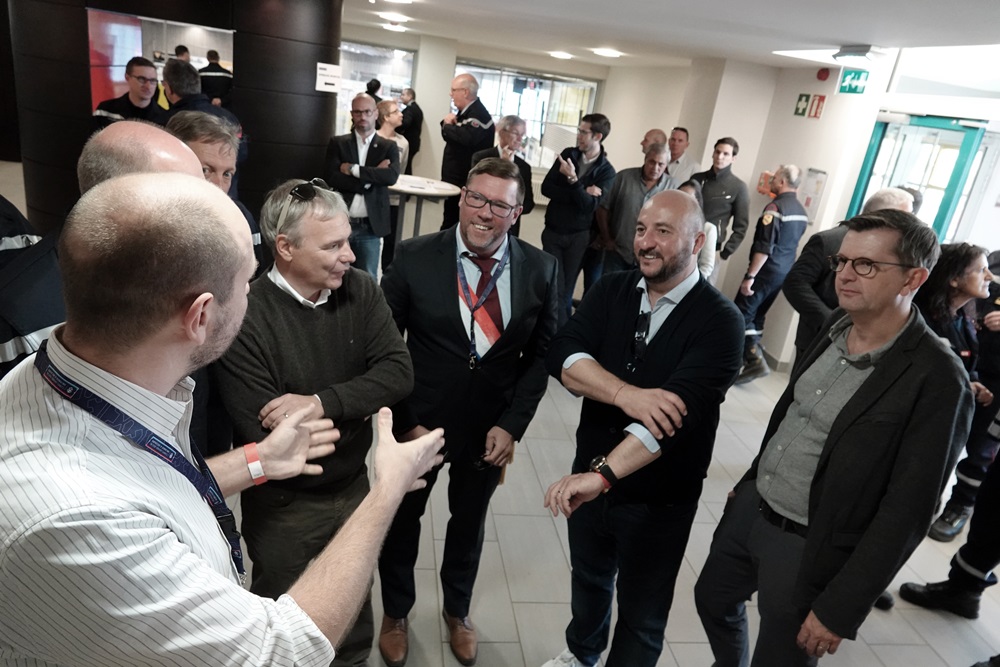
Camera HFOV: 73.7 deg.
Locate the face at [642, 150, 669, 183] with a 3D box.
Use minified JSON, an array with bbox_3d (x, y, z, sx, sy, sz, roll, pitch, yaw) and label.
[{"bbox_3d":[1.049,-1.128,4.500,0.155,0.200,0.140,11,32,7],"label":"face"}]

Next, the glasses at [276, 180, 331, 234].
[{"bbox_3d":[-0.434,-0.279,1.500,0.050,0.140,0.145,39,23,1],"label":"glasses"}]

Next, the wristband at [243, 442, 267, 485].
[{"bbox_3d":[-0.406,0.215,1.100,0.021,0.066,0.052,-15,-5,-27],"label":"wristband"}]

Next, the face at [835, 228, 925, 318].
[{"bbox_3d":[0.891,-0.144,1.580,0.150,0.205,0.155,4,20,-13],"label":"face"}]

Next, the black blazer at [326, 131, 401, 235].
[{"bbox_3d":[-0.951,-1.033,4.600,0.520,0.720,0.340,4,20,-13],"label":"black blazer"}]

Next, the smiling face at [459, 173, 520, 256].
[{"bbox_3d":[-0.026,-0.315,1.750,0.155,0.205,0.140,21,21,8],"label":"smiling face"}]

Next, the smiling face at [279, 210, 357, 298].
[{"bbox_3d":[-0.411,-0.179,1.500,0.145,0.195,0.150,14,20,8],"label":"smiling face"}]

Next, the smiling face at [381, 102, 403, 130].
[{"bbox_3d":[-0.862,-1.725,5.300,0.150,0.200,0.145,6,19,5],"label":"smiling face"}]

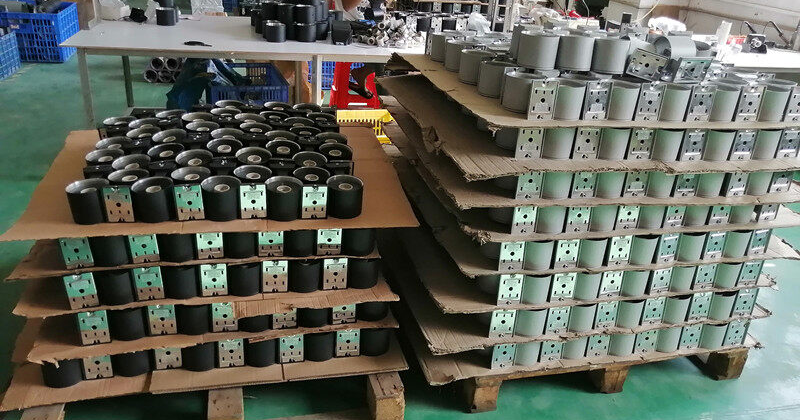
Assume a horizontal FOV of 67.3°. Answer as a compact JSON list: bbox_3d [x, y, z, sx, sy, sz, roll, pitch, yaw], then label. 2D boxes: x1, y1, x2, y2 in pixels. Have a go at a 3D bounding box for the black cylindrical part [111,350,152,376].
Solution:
[{"bbox_3d":[-0.853,0.453,1.933,0.123,0.105,0.123,-2,26,-12],"label":"black cylindrical part"}]

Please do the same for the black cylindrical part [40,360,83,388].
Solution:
[{"bbox_3d":[-1.054,0.474,1.863,0.109,0.103,0.109,-3,25,-14],"label":"black cylindrical part"}]

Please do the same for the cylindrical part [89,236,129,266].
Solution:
[{"bbox_3d":[-0.895,0.101,1.875,0.123,0.105,0.123,-2,26,-13],"label":"cylindrical part"}]

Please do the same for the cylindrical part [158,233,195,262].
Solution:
[{"bbox_3d":[-0.697,0.092,1.878,0.109,0.103,0.109,-3,25,-14],"label":"cylindrical part"}]

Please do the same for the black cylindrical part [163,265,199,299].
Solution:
[{"bbox_3d":[-0.701,0.210,1.938,0.123,0.105,0.123,-2,26,-13],"label":"black cylindrical part"}]

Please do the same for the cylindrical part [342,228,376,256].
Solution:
[{"bbox_3d":[-0.146,0.079,2.031,0.123,0.105,0.123,3,25,-2],"label":"cylindrical part"}]

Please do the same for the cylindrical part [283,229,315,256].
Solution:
[{"bbox_3d":[-0.323,0.080,1.964,0.109,0.103,0.109,-3,25,-14],"label":"cylindrical part"}]

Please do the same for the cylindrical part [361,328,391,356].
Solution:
[{"bbox_3d":[-0.089,0.435,2.102,0.109,0.103,0.109,3,24,-2],"label":"cylindrical part"}]

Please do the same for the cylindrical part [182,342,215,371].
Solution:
[{"bbox_3d":[-0.658,0.453,1.971,0.109,0.103,0.109,-3,25,-14],"label":"cylindrical part"}]

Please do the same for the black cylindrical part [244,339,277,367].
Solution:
[{"bbox_3d":[-0.469,0.447,2.014,0.109,0.103,0.109,-3,25,-14],"label":"black cylindrical part"}]

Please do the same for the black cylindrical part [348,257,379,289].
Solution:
[{"bbox_3d":[-0.136,0.191,2.062,0.123,0.105,0.123,3,25,-2],"label":"black cylindrical part"}]

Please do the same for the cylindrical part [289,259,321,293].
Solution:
[{"bbox_3d":[-0.312,0.199,2.000,0.109,0.103,0.109,-3,25,-14],"label":"cylindrical part"}]

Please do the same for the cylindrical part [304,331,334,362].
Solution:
[{"bbox_3d":[-0.280,0.436,2.053,0.123,0.105,0.123,-2,26,-12],"label":"cylindrical part"}]

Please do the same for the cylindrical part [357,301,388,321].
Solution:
[{"bbox_3d":[-0.102,0.307,2.086,0.123,0.105,0.123,3,25,-2],"label":"cylindrical part"}]

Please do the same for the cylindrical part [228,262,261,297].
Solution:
[{"bbox_3d":[-0.501,0.206,1.954,0.109,0.103,0.109,-3,25,-14],"label":"cylindrical part"}]

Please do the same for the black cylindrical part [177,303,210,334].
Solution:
[{"bbox_3d":[-0.663,0.332,1.947,0.109,0.103,0.109,-3,25,-14],"label":"black cylindrical part"}]

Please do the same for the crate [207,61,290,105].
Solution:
[{"bbox_3d":[-1.183,-0.857,4.646,0.542,0.380,0.711,-5,27,-19],"label":"crate"}]

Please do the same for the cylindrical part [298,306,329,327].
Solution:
[{"bbox_3d":[-0.296,0.317,2.036,0.123,0.105,0.123,-2,26,-13],"label":"cylindrical part"}]

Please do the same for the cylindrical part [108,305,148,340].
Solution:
[{"bbox_3d":[-0.857,0.336,1.913,0.123,0.105,0.123,-2,26,-13],"label":"cylindrical part"}]

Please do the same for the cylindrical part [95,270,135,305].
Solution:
[{"bbox_3d":[-0.882,0.221,1.861,0.109,0.103,0.109,-3,25,-14],"label":"cylindrical part"}]

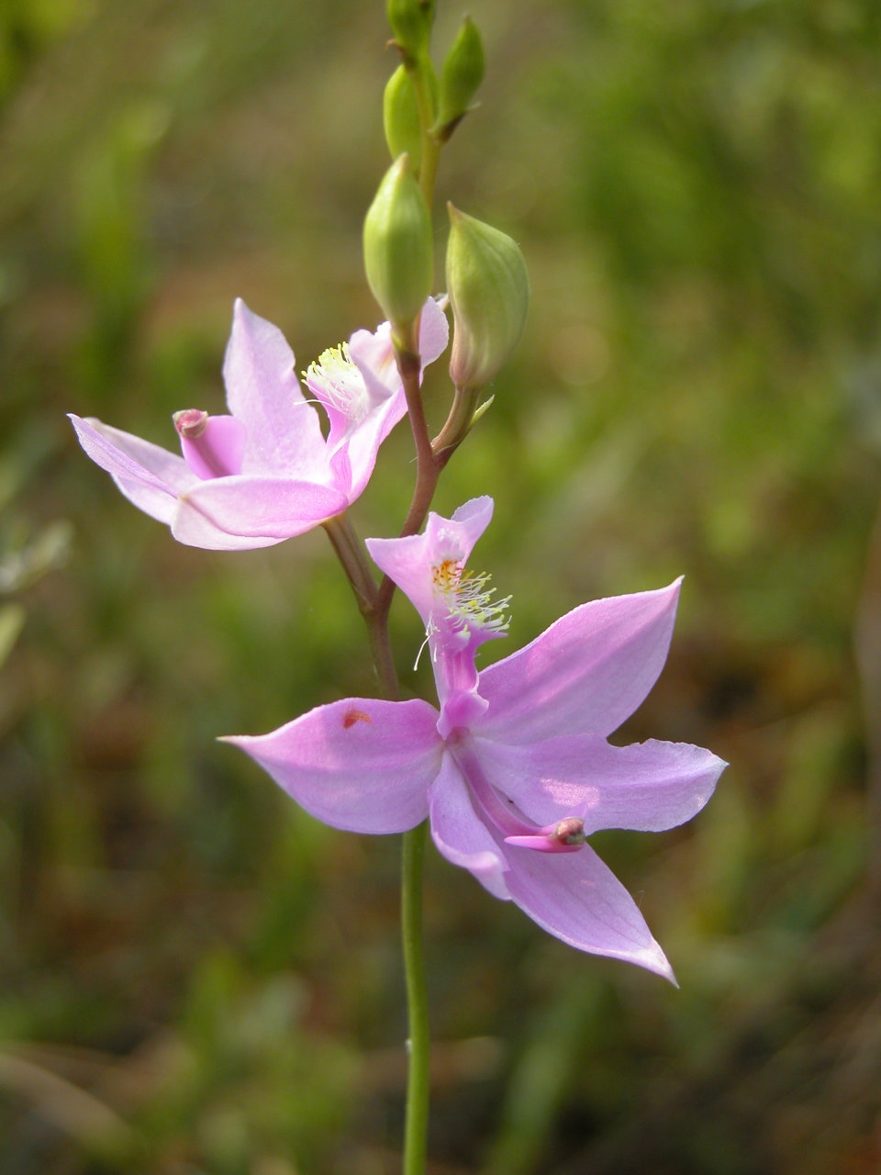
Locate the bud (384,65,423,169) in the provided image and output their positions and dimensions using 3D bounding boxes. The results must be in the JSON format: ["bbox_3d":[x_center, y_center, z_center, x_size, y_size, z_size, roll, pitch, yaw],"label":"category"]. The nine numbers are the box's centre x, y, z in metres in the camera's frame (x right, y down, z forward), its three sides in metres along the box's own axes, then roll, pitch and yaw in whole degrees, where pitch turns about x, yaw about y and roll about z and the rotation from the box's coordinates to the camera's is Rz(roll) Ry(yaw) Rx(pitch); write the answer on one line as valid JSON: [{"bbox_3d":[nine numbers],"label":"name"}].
[{"bbox_3d":[-0.002,-0.038,0.274,0.004,0.009,0.004,-3,12,1],"label":"bud"}]

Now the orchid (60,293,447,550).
[{"bbox_3d":[-0.015,-0.013,0.272,0.028,0.018,0.025,-9,12,-16],"label":"orchid"}]

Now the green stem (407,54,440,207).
[{"bbox_3d":[-0.001,-0.036,0.271,0.002,0.012,0.002,-7,9,1],"label":"green stem"}]

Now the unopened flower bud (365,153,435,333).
[{"bbox_3d":[-0.003,-0.027,0.267,0.005,0.014,0.005,-1,9,0],"label":"unopened flower bud"}]

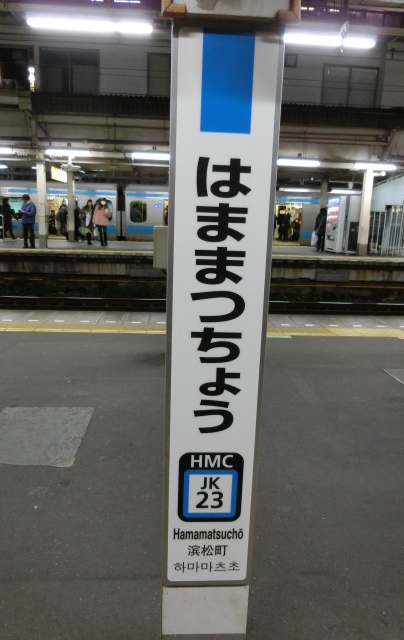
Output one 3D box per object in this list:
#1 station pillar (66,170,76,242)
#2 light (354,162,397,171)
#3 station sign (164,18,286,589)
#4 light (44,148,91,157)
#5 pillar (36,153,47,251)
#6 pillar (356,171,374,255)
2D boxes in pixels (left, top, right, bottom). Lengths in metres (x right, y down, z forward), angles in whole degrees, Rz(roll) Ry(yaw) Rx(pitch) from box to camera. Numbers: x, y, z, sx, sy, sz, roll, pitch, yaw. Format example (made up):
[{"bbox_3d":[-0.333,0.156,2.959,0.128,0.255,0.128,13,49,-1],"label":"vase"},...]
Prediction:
[{"bbox_3d":[-5.011,-4.336,17.636,0.250,2.680,0.250,1,13,-4],"label":"station pillar"},{"bbox_3d":[4.974,-4.393,13.246,1.250,0.130,0.160,1,13,-4],"label":"light"},{"bbox_3d":[0.032,0.050,1.093,0.230,1.324,0.040,1,13,-4],"label":"station sign"},{"bbox_3d":[-3.632,-4.549,12.582,1.250,0.130,0.160,1,13,-4],"label":"light"},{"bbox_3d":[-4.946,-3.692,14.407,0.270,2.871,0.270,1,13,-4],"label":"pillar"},{"bbox_3d":[5.589,-3.637,15.645,0.270,2.920,0.270,1,13,-4],"label":"pillar"}]

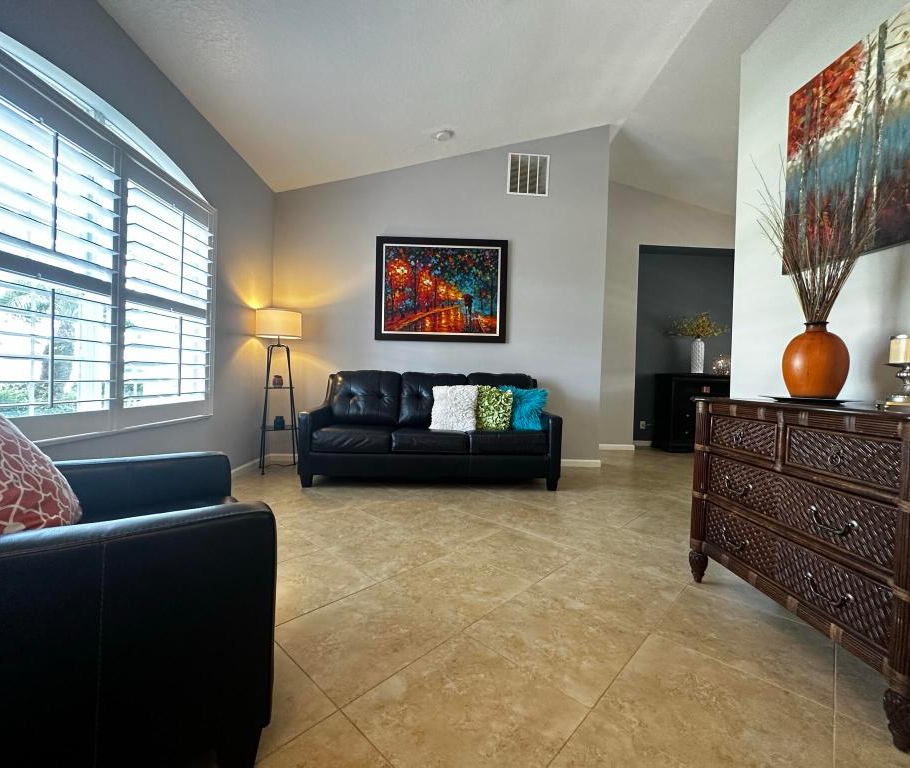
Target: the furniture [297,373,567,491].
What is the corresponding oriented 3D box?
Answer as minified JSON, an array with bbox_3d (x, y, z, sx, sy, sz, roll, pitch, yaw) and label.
[{"bbox_3d":[-0.206,0.388,3.933,2.190,0.975,0.960,1,1,-2],"label":"furniture"}]

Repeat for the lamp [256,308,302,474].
[{"bbox_3d":[-1.710,0.073,4.000,0.410,1.530,0.410,1,1,-2],"label":"lamp"}]

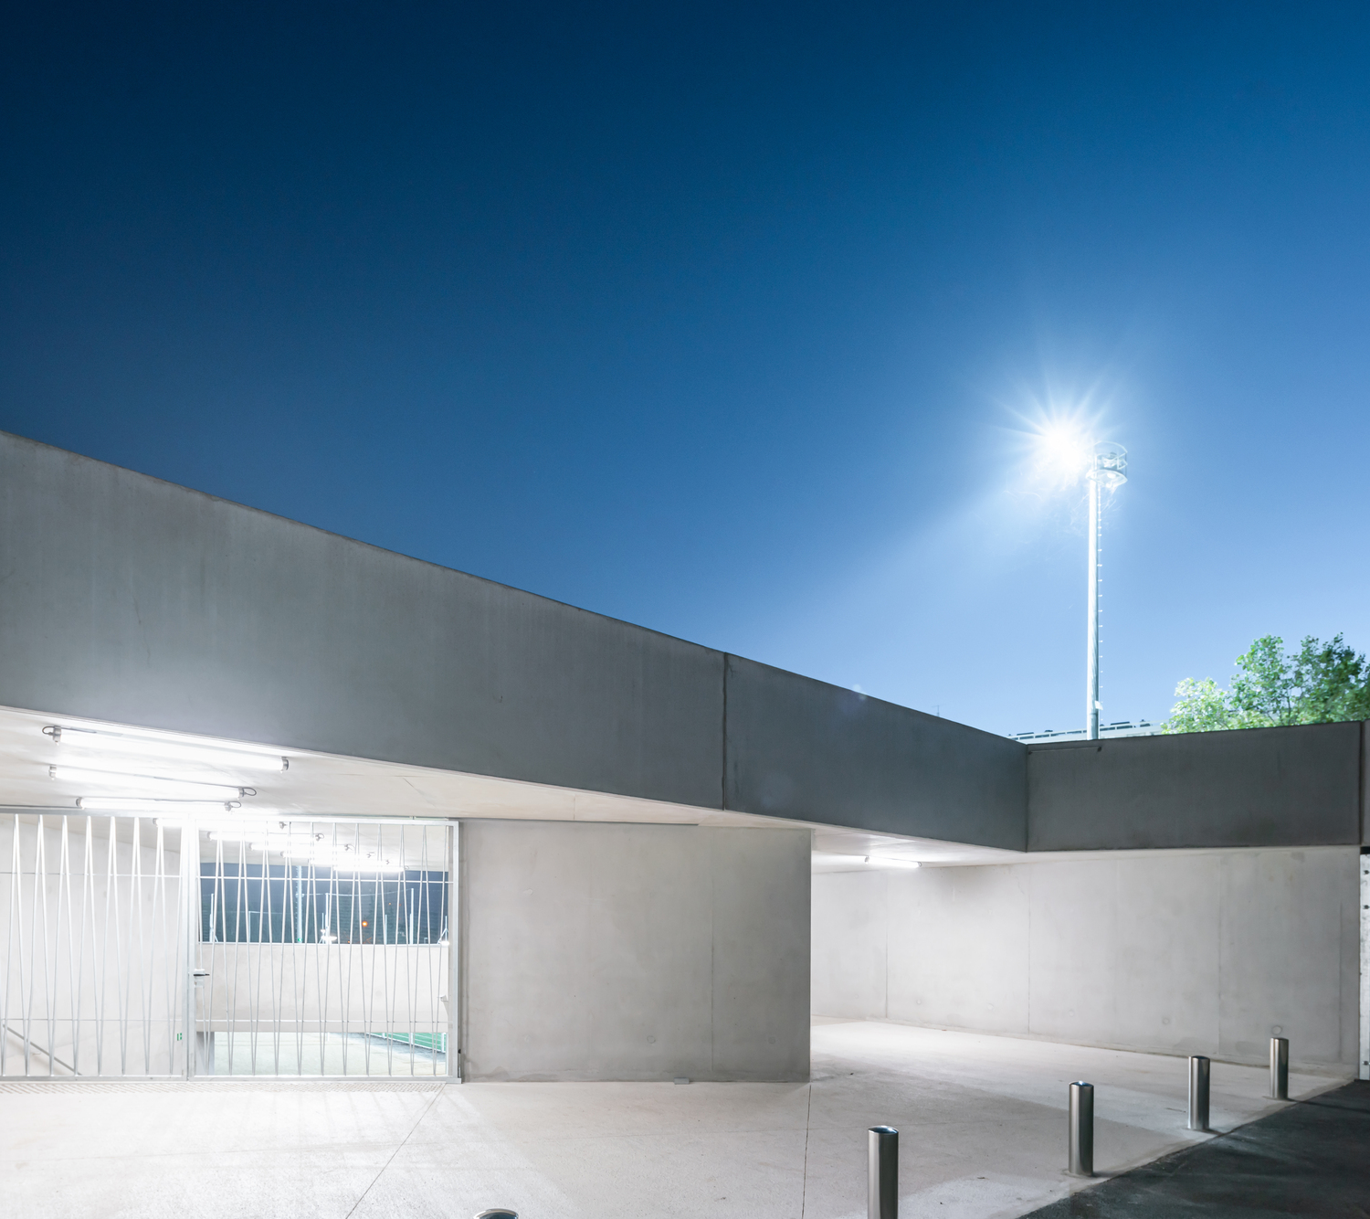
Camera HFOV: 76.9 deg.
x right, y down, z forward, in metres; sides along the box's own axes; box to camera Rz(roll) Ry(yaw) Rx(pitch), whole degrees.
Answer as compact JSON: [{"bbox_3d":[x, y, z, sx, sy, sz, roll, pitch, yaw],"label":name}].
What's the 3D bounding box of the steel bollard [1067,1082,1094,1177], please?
[{"bbox_3d":[2.911,3.824,6.350,0.165,0.680,0.165,0,0,0],"label":"steel bollard"}]

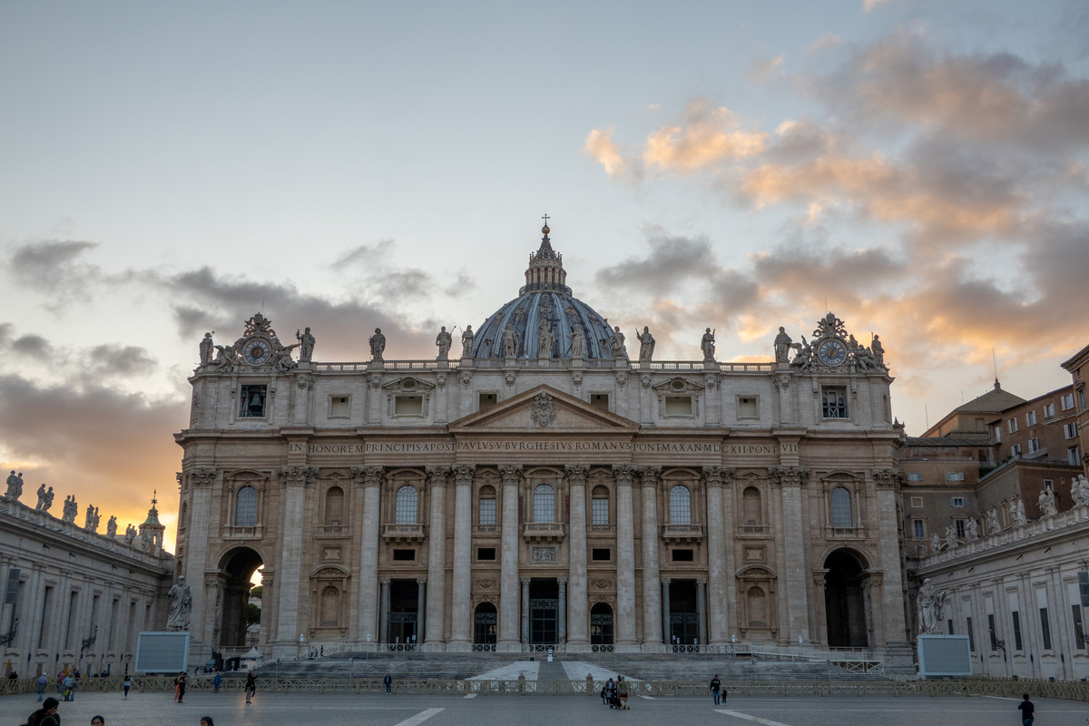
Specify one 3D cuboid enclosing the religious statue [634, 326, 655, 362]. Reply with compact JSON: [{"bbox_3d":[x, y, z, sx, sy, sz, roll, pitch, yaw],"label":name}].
[{"bbox_3d":[16.860,-3.320,187.330,3.100,6.090,2.000,0,-15,0],"label":"religious statue"}]

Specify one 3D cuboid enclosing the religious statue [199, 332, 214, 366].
[{"bbox_3d":[-57.820,-2.500,191.770,2.490,5.660,2.000,0,-15,0],"label":"religious statue"}]

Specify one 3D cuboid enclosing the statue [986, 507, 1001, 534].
[{"bbox_3d":[57.210,20.130,142.680,1.200,3.350,1.500,11,-19,-35],"label":"statue"}]

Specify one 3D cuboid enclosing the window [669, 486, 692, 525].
[{"bbox_3d":[21.480,22.490,177.090,3.200,6.400,0.600,0,-16,1],"label":"window"}]

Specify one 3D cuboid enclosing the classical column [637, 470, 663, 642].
[{"bbox_3d":[16.601,29.598,173.129,3.600,27.949,3.600,0,-16,0],"label":"classical column"}]

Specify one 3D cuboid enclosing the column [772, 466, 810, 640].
[{"bbox_3d":[39.780,30.780,180.520,4.240,27.950,2.200,0,-15,0],"label":"column"}]

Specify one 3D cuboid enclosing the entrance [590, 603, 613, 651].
[{"bbox_3d":[9.004,40.983,174.052,3.600,7.144,1.000,0,-14,0],"label":"entrance"}]

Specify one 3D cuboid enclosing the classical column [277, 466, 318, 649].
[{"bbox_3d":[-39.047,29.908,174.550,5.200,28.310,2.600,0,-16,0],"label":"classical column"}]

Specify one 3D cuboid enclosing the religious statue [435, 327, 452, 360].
[{"bbox_3d":[-16.410,-3.139,183.640,2.600,5.746,2.000,0,-16,0],"label":"religious statue"}]

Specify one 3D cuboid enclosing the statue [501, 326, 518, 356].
[{"bbox_3d":[-5.653,-3.654,183.450,2.500,5.390,1.800,0,-14,0],"label":"statue"}]

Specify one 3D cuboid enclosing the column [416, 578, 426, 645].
[{"bbox_3d":[-18.860,38.590,172.300,1.500,10.600,1.500,0,-16,1],"label":"column"}]

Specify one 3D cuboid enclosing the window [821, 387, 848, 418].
[{"bbox_3d":[49.070,6.710,188.770,4.410,5.410,0.900,0,-15,0],"label":"window"}]

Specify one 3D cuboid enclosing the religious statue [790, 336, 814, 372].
[{"bbox_3d":[43.310,-1.540,188.410,3.700,6.180,2.400,-2,-15,8],"label":"religious statue"}]

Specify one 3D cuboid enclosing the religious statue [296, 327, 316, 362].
[{"bbox_3d":[-39.069,-3.075,184.248,2.900,5.920,2.000,0,-16,0],"label":"religious statue"}]

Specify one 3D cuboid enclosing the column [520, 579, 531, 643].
[{"bbox_3d":[-2.820,38.270,171.070,1.480,10.700,1.480,0,-16,1],"label":"column"}]

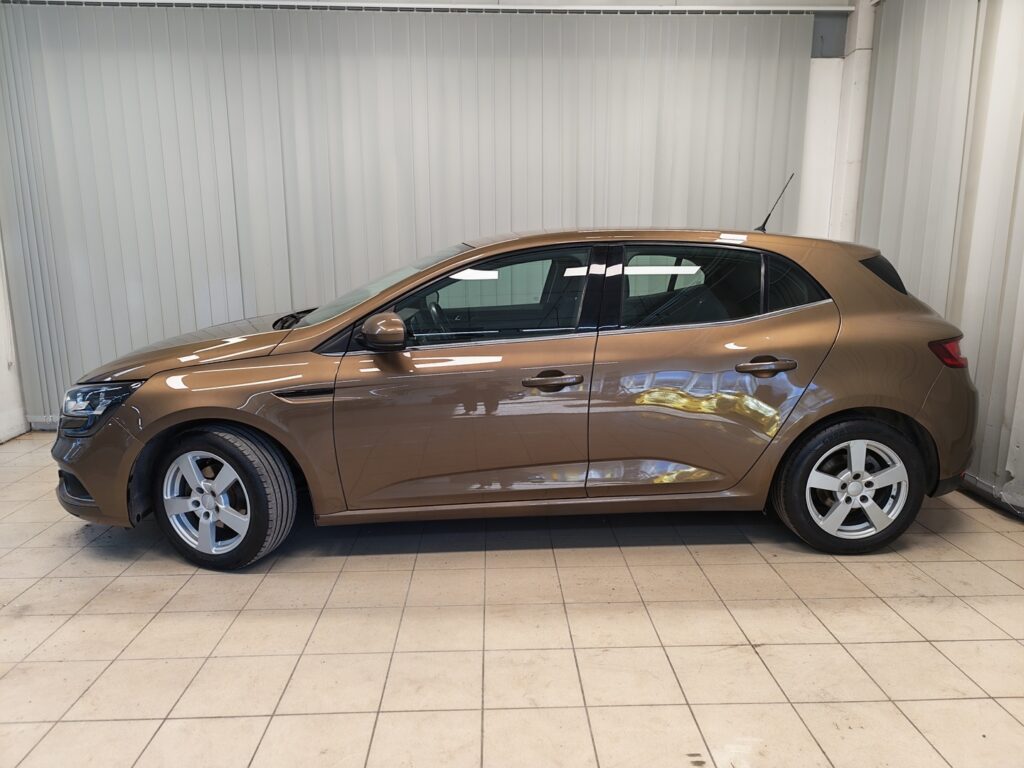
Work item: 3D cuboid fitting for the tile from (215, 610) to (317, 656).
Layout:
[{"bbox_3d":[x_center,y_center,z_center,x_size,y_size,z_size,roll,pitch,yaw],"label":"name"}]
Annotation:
[{"bbox_3d":[-0.847,0.872,2.379,0.298,0.012,0.298,-1,11,-2],"label":"tile"}]

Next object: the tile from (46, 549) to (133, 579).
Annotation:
[{"bbox_3d":[-1.765,0.766,2.921,0.298,0.010,0.298,-1,11,-2],"label":"tile"}]

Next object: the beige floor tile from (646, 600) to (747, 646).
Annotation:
[{"bbox_3d":[0.654,0.856,2.426,0.298,0.010,0.298,-1,10,-1],"label":"beige floor tile"}]

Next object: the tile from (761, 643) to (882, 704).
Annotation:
[{"bbox_3d":[0.962,0.907,2.136,0.298,0.012,0.298,-1,11,-2],"label":"tile"}]

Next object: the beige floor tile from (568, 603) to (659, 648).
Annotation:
[{"bbox_3d":[0.353,0.857,2.409,0.298,0.010,0.298,-1,11,-2],"label":"beige floor tile"}]

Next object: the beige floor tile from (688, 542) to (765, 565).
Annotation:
[{"bbox_3d":[0.930,0.738,3.008,0.297,0.010,0.297,-1,11,-2],"label":"beige floor tile"}]

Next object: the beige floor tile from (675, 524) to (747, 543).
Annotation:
[{"bbox_3d":[0.927,0.695,3.218,0.298,0.010,0.298,-1,11,-2],"label":"beige floor tile"}]

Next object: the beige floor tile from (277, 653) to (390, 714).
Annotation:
[{"bbox_3d":[-0.537,0.919,2.084,0.297,0.010,0.297,-1,11,-2],"label":"beige floor tile"}]

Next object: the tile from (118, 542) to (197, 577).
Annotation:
[{"bbox_3d":[-1.465,0.762,2.930,0.298,0.010,0.298,-1,11,-2],"label":"tile"}]

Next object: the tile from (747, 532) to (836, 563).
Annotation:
[{"bbox_3d":[1.239,0.739,3.033,0.298,0.010,0.298,-1,10,-1],"label":"tile"}]

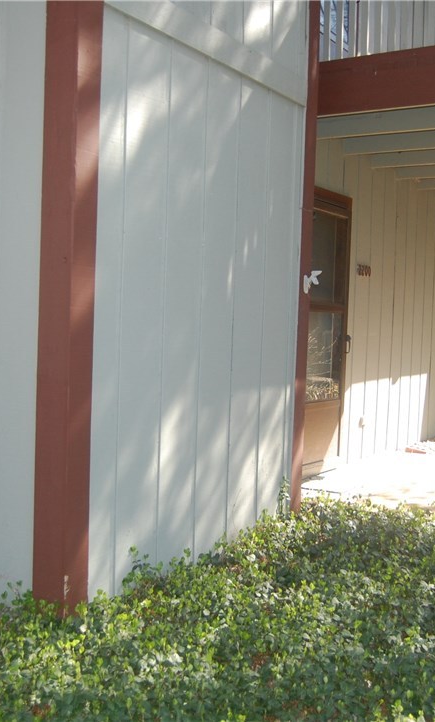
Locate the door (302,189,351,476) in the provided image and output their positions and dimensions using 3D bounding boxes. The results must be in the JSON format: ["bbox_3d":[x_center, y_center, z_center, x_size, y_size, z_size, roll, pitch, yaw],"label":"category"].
[{"bbox_3d":[0.769,-0.199,6.185,0.090,2.110,0.980,4,4,32],"label":"door"}]

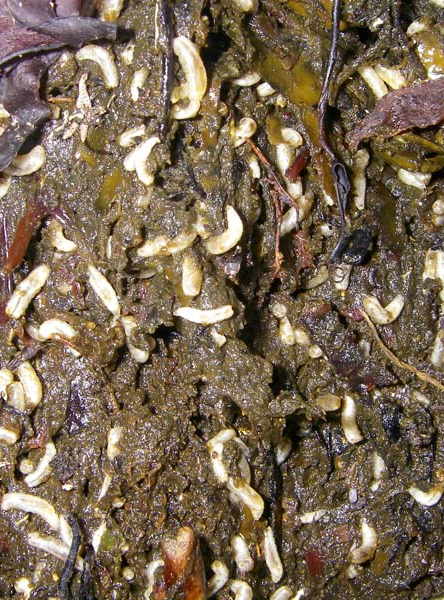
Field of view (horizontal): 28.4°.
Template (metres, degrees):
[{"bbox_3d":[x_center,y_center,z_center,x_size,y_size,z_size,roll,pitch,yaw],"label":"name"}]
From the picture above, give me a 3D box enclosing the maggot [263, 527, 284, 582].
[{"bbox_3d":[0.011,0.055,0.189,0.003,0.003,0.012,-10,79,-2],"label":"maggot"}]

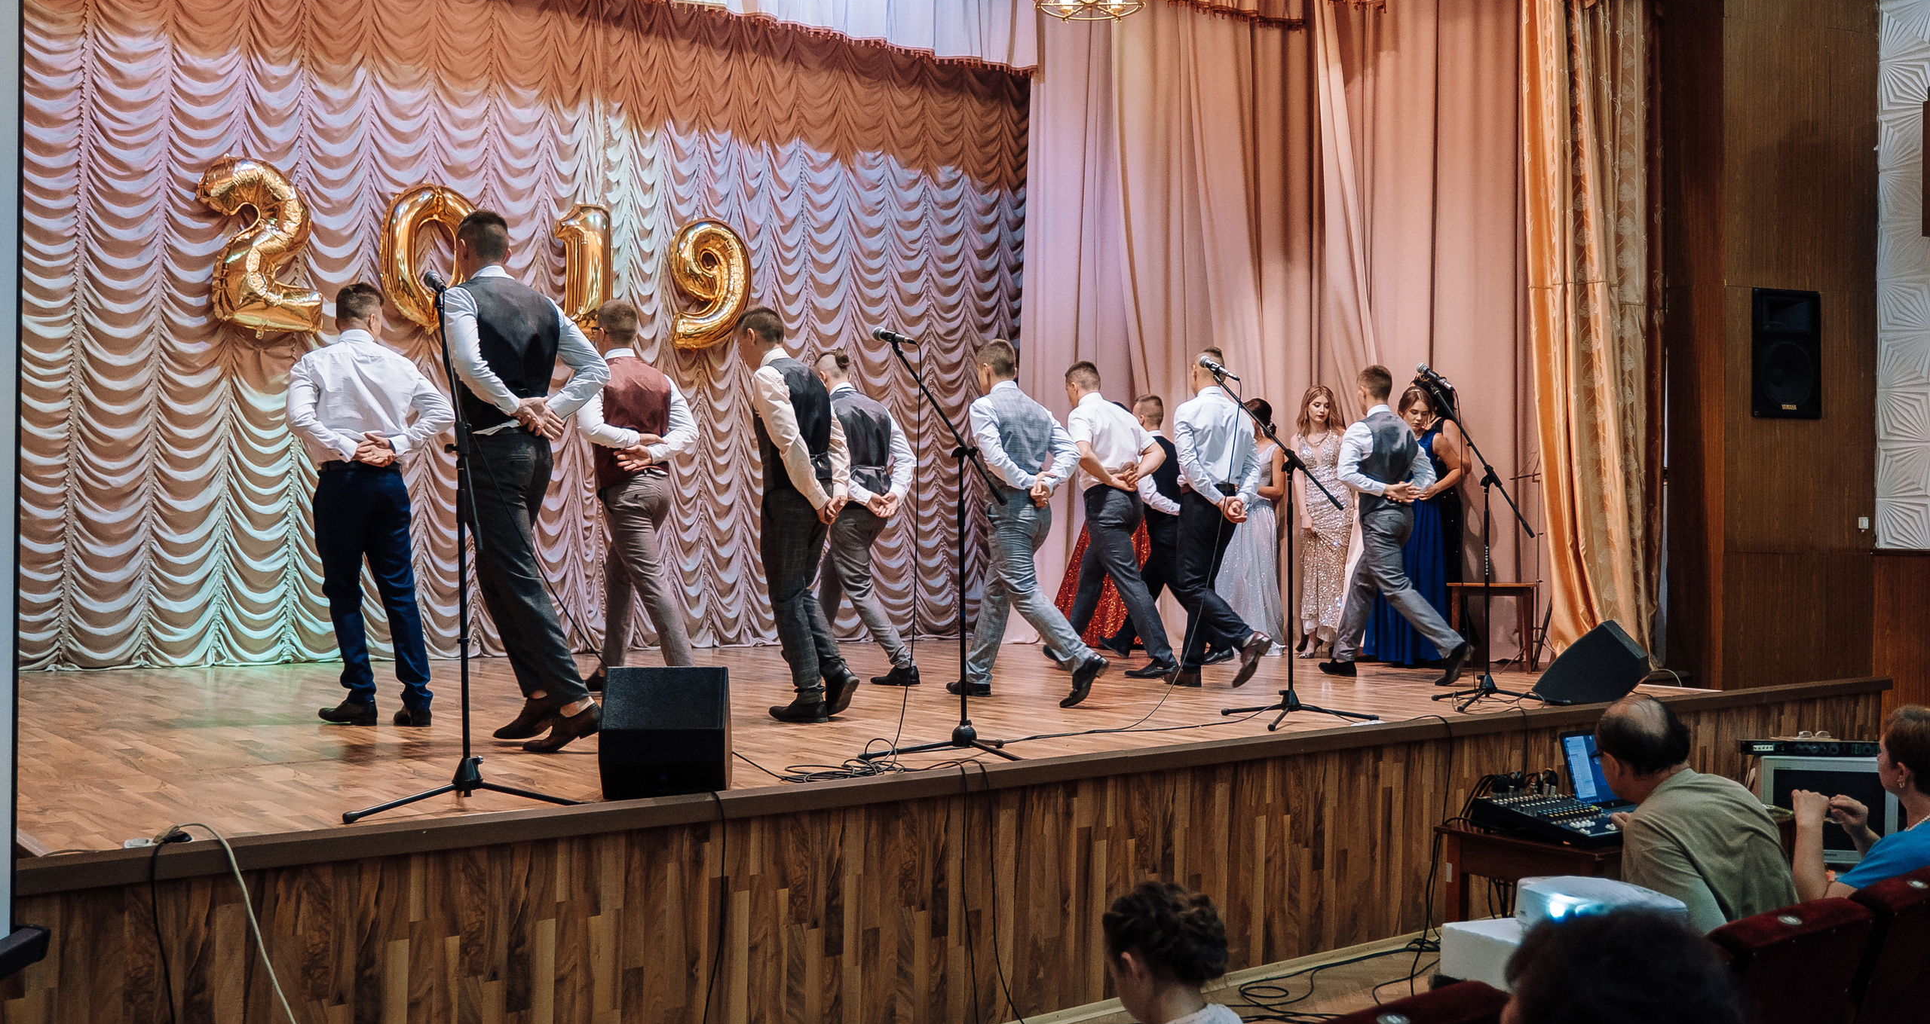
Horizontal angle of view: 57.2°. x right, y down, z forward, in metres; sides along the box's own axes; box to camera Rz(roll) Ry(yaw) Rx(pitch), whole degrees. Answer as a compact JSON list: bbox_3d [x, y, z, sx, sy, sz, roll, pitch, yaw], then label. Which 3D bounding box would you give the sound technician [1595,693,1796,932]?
[{"bbox_3d":[1.974,1.131,4.800,0.520,1.240,0.740,1,-1,-35],"label":"sound technician"}]

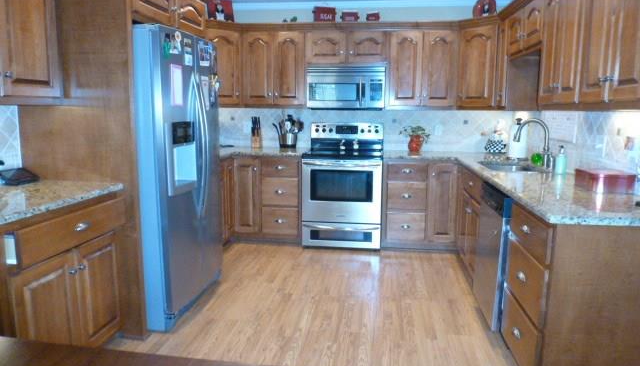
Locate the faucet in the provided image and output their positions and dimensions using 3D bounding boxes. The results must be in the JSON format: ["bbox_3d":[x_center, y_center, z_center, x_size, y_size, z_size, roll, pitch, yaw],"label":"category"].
[{"bbox_3d":[1.487,-0.266,3.062,0.270,0.371,0.100,2,9,8],"label":"faucet"}]

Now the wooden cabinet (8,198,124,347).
[{"bbox_3d":[-1.435,0.520,2.167,0.610,0.880,0.760,2,9,8],"label":"wooden cabinet"}]

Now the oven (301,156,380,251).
[{"bbox_3d":[0.238,0.149,4.475,0.762,0.930,0.650,2,9,8],"label":"oven"}]

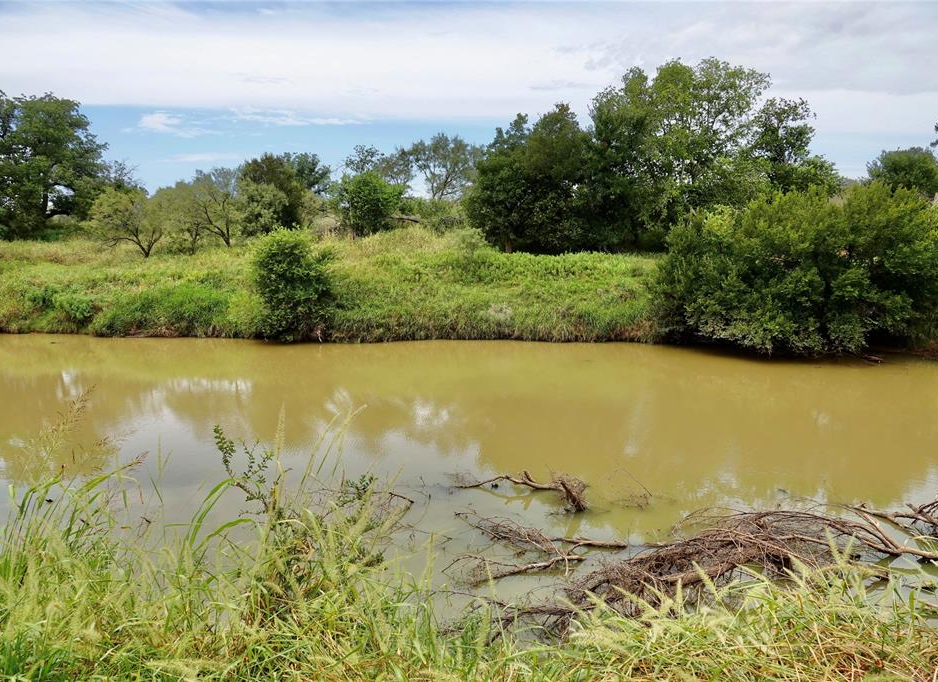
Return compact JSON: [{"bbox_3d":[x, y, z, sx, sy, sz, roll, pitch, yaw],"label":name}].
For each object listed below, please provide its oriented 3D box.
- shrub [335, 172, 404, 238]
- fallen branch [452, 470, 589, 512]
[{"bbox_3d":[-4.189,-5.699,28.444,2.920,2.740,2.630,-1,10,-8],"label":"shrub"},{"bbox_3d":[0.611,1.691,7.913,1.550,0.370,0.600,3,10,15],"label":"fallen branch"}]

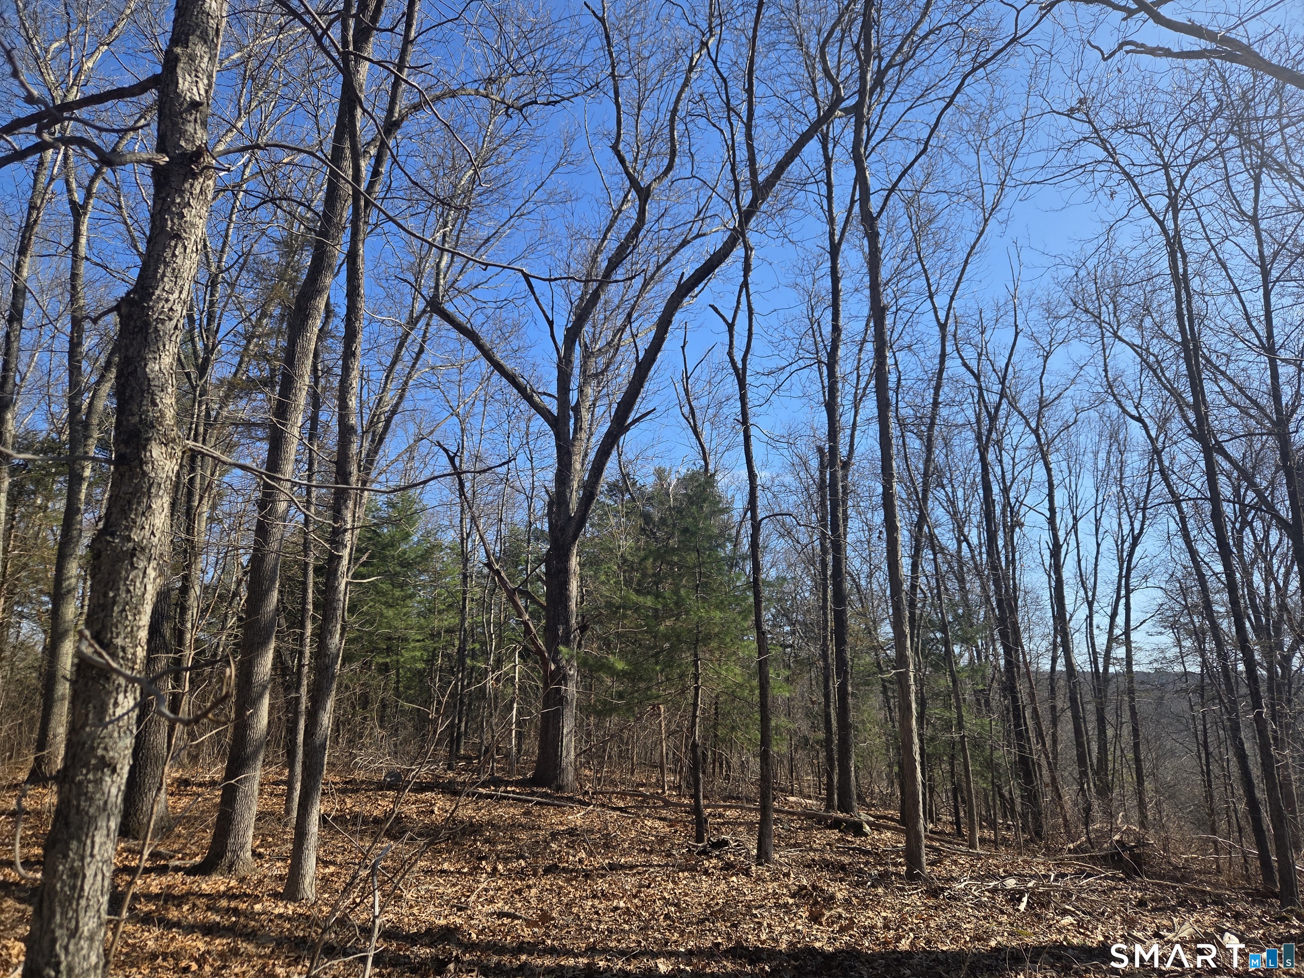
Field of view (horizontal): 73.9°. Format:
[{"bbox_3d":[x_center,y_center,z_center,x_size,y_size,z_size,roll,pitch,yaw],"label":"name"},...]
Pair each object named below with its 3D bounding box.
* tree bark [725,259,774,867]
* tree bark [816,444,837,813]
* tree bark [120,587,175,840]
[{"bbox_3d":[0.924,0.403,8.188,0.284,5.863,0.213,-2,-12,7],"label":"tree bark"},{"bbox_3d":[2.226,1.686,10.983,0.143,4.611,0.144,-2,-12,11],"label":"tree bark"},{"bbox_3d":[-5.298,2.343,9.110,0.426,2.598,0.398,1,-11,-29],"label":"tree bark"}]

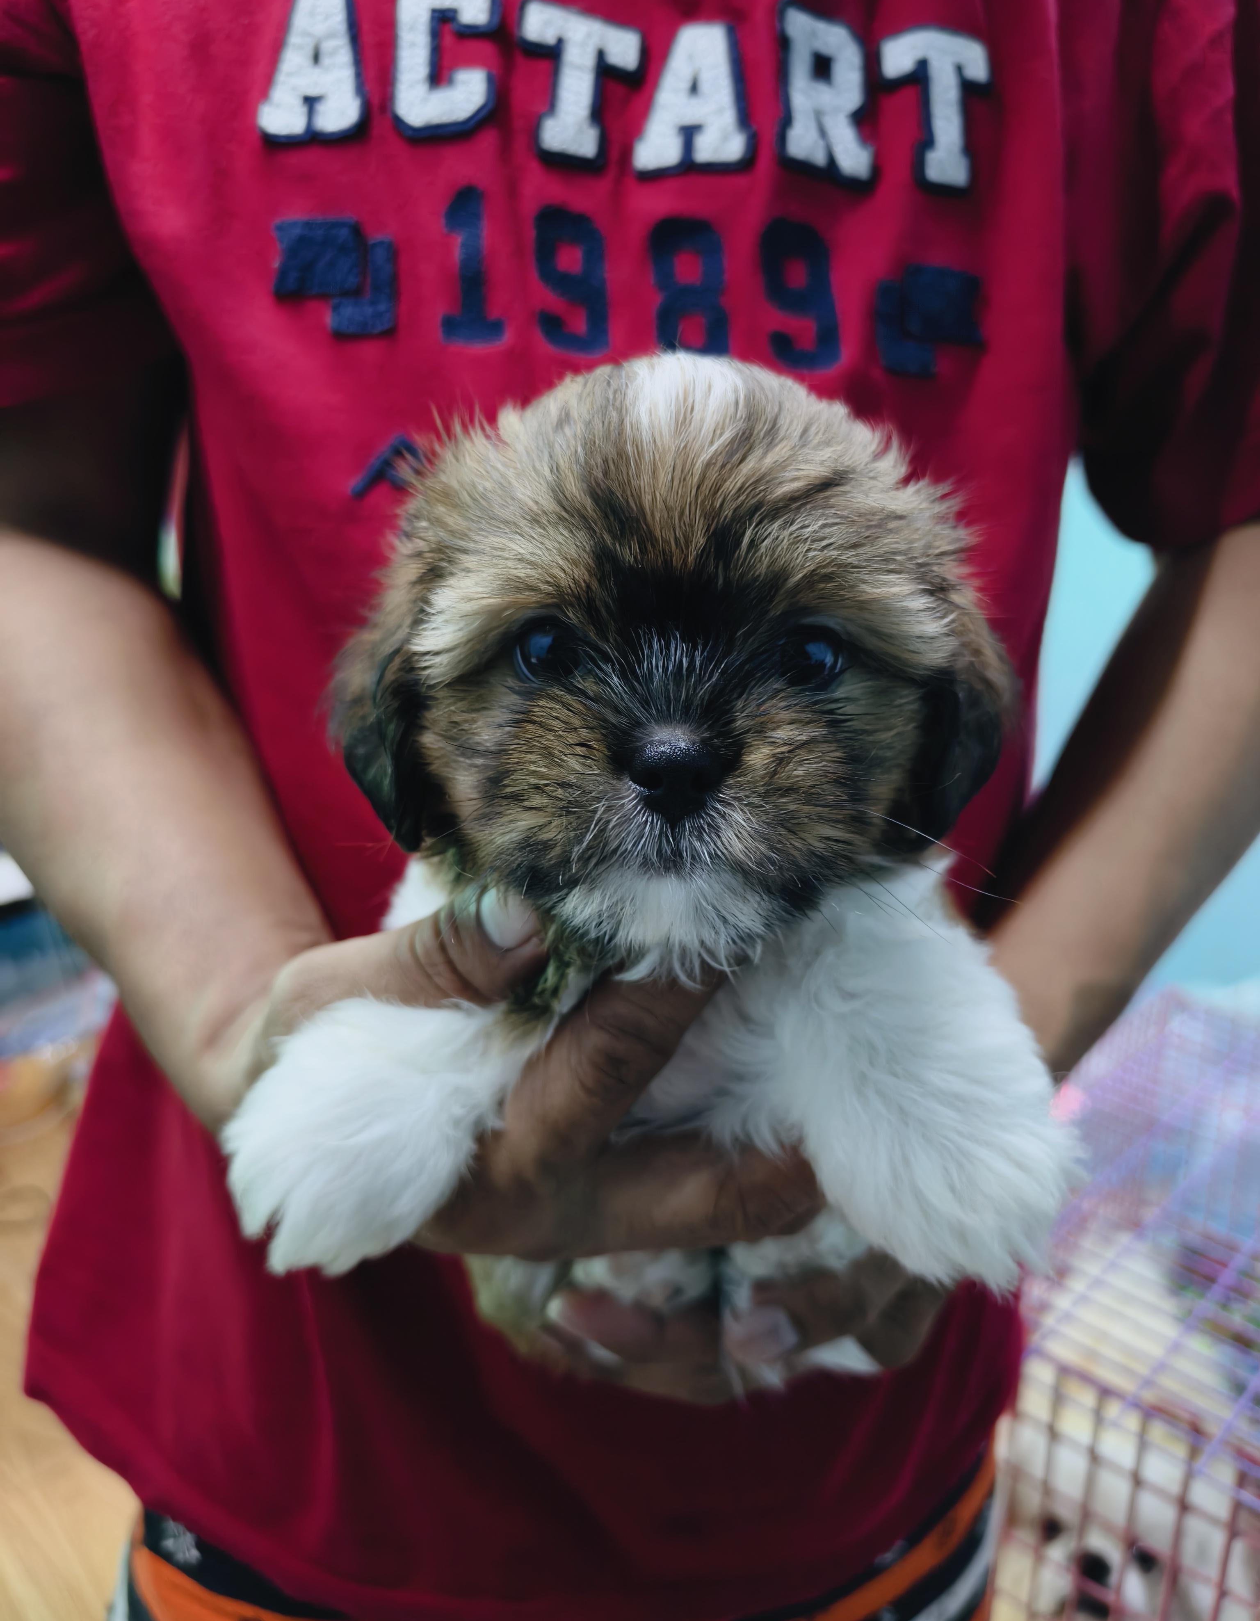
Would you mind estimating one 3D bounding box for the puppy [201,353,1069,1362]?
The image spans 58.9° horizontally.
[{"bbox_3d":[0.005,0.030,0.300,0.185,0.255,0.165,-1,15,1],"label":"puppy"}]

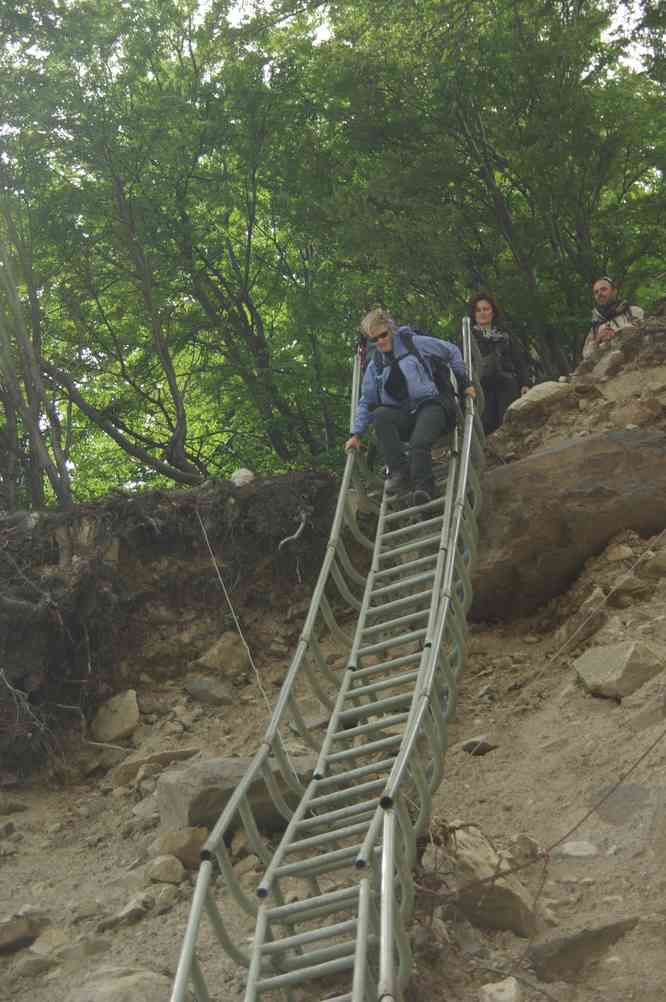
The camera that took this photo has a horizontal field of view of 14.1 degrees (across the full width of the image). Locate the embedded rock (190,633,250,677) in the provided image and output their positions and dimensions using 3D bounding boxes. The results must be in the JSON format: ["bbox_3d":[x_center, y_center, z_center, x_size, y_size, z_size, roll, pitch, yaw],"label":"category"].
[{"bbox_3d":[-0.601,0.820,14.400,0.310,0.220,0.250,0,-18,0],"label":"embedded rock"}]

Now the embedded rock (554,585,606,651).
[{"bbox_3d":[1.321,0.622,14.400,0.280,0.310,0.270,0,-18,0],"label":"embedded rock"}]

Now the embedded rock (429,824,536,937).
[{"bbox_3d":[0.626,1.590,11.300,0.450,0.420,0.380,0,-18,0],"label":"embedded rock"}]

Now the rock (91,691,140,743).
[{"bbox_3d":[-1.097,1.087,13.600,0.250,0.250,0.200,0,-18,0],"label":"rock"}]

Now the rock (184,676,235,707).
[{"bbox_3d":[-0.646,0.996,14.100,0.260,0.150,0.220,0,-18,0],"label":"rock"}]

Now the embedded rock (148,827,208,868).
[{"bbox_3d":[-0.670,1.503,11.700,0.270,0.180,0.220,0,-18,0],"label":"embedded rock"}]

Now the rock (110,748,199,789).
[{"bbox_3d":[-0.854,1.279,12.900,0.410,0.170,0.260,0,-18,0],"label":"rock"}]

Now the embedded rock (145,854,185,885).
[{"bbox_3d":[-0.718,1.571,11.500,0.170,0.120,0.150,0,-18,0],"label":"embedded rock"}]

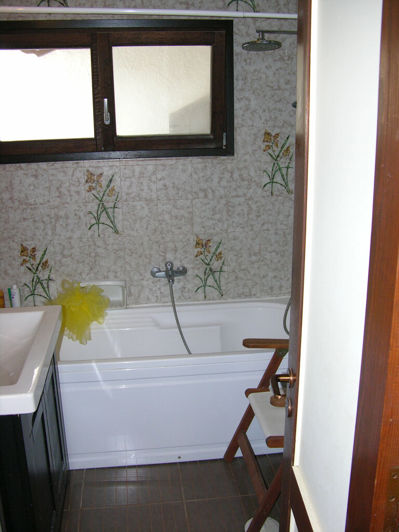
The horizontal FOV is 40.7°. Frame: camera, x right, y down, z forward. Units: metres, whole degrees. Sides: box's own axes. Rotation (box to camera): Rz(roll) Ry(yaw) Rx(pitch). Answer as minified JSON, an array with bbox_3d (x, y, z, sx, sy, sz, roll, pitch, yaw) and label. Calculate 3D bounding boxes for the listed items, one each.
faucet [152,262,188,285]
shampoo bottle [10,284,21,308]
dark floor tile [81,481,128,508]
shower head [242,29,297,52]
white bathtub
[{"bbox_3d":[-0.169,0.046,3.063,0.210,0.110,0.140,-3,15,-7],"label":"faucet"},{"bbox_3d":[-1.025,0.199,2.971,0.056,0.195,0.042,-3,15,-7],"label":"shampoo bottle"},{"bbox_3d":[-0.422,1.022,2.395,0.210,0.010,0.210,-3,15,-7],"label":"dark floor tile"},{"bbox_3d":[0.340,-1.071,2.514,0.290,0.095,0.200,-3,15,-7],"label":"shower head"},{"bbox_3d":[-0.164,0.595,2.889,1.700,0.560,0.760,-3,15,-7],"label":"white bathtub"}]

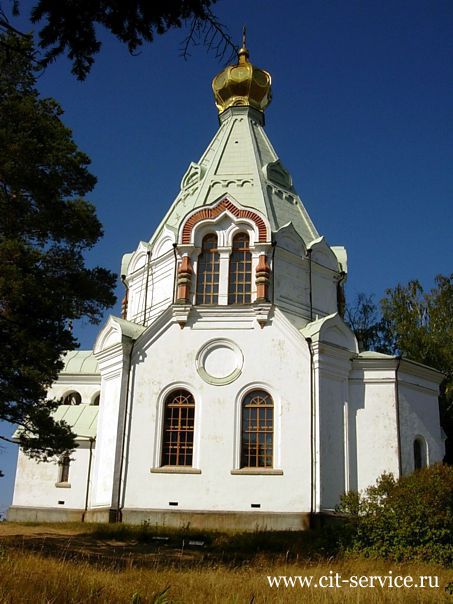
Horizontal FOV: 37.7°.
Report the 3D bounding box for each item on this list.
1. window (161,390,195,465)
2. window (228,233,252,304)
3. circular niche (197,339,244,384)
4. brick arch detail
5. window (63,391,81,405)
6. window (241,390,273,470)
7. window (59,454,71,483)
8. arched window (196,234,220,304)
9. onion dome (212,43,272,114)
[{"bbox_3d":[-1.852,4.823,25.580,1.293,2.967,0.300,-1,-19,7],"label":"window"},{"bbox_3d":[0.593,-1.414,27.627,0.942,3.205,0.300,-1,-19,7],"label":"window"},{"bbox_3d":[-0.250,2.353,26.119,1.888,1.898,0.250,-1,-19,7],"label":"circular niche"},{"bbox_3d":[-0.089,-3.420,27.979,3.682,2.165,0.400,-1,-19,7],"label":"brick arch detail"},{"bbox_3d":[-6.888,4.242,29.459,0.829,0.626,0.300,-1,-19,7],"label":"window"},{"bbox_3d":[1.168,4.791,25.206,1.237,2.923,0.300,-1,-19,7],"label":"window"},{"bbox_3d":[-6.577,6.746,26.960,0.485,1.146,0.300,-1,-19,7],"label":"window"},{"bbox_3d":[-0.744,-1.389,27.790,0.954,3.156,0.300,-1,-19,7],"label":"arched window"},{"bbox_3d":[0.874,-12.390,36.642,3.235,4.619,3.235,-1,-19,7],"label":"onion dome"}]

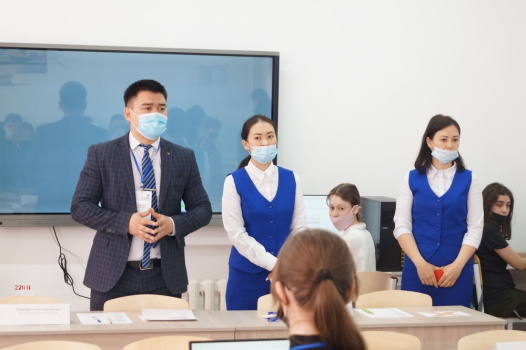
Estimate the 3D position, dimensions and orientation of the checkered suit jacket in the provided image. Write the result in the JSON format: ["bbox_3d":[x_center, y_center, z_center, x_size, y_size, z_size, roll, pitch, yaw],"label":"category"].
[{"bbox_3d":[-0.550,0.175,5.420,0.620,0.730,0.360,0,3,-15],"label":"checkered suit jacket"}]

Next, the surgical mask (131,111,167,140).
[{"bbox_3d":[-0.507,-0.222,5.370,0.150,0.130,0.110,-1,3,-32],"label":"surgical mask"}]

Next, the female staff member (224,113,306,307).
[{"bbox_3d":[0.000,0.525,5.660,0.410,1.620,0.290,0,3,-18],"label":"female staff member"}]

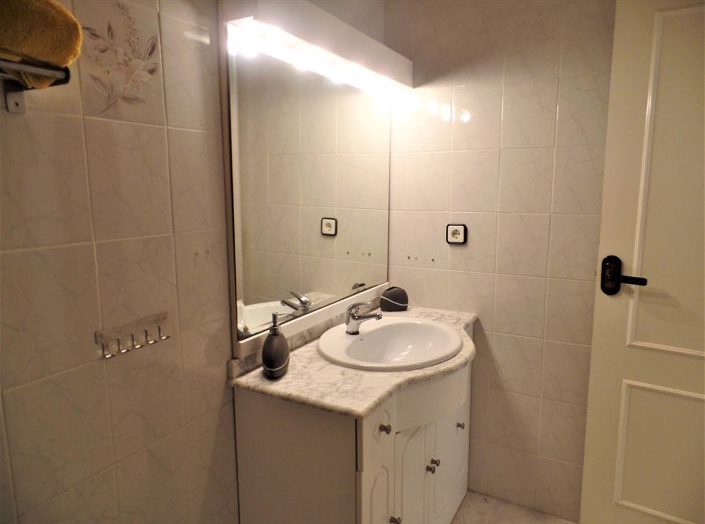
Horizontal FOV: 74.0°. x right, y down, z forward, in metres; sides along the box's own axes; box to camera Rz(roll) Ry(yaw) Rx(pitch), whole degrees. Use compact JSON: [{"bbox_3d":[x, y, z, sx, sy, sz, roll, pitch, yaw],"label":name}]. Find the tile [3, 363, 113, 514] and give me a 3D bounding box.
[{"bbox_3d":[-0.585,0.344,0.946,0.010,0.250,0.200,5,10,29],"label":"tile"}]

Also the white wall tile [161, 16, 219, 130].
[{"bbox_3d":[-0.393,-0.456,1.171,0.010,0.250,0.195,5,10,29],"label":"white wall tile"}]

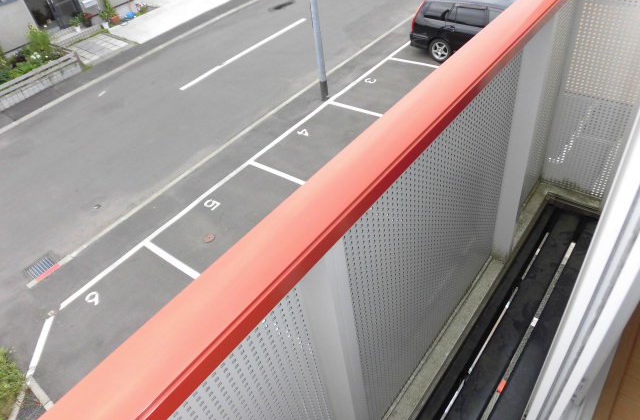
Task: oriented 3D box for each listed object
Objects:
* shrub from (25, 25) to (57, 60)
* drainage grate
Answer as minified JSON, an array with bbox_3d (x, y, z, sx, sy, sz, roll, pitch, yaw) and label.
[{"bbox_3d":[-9.192,-5.523,14.565,0.600,0.950,0.620,23,51,32],"label":"shrub"},{"bbox_3d":[-4.622,0.966,7.386,0.300,0.040,0.390,23,51,32],"label":"drainage grate"}]

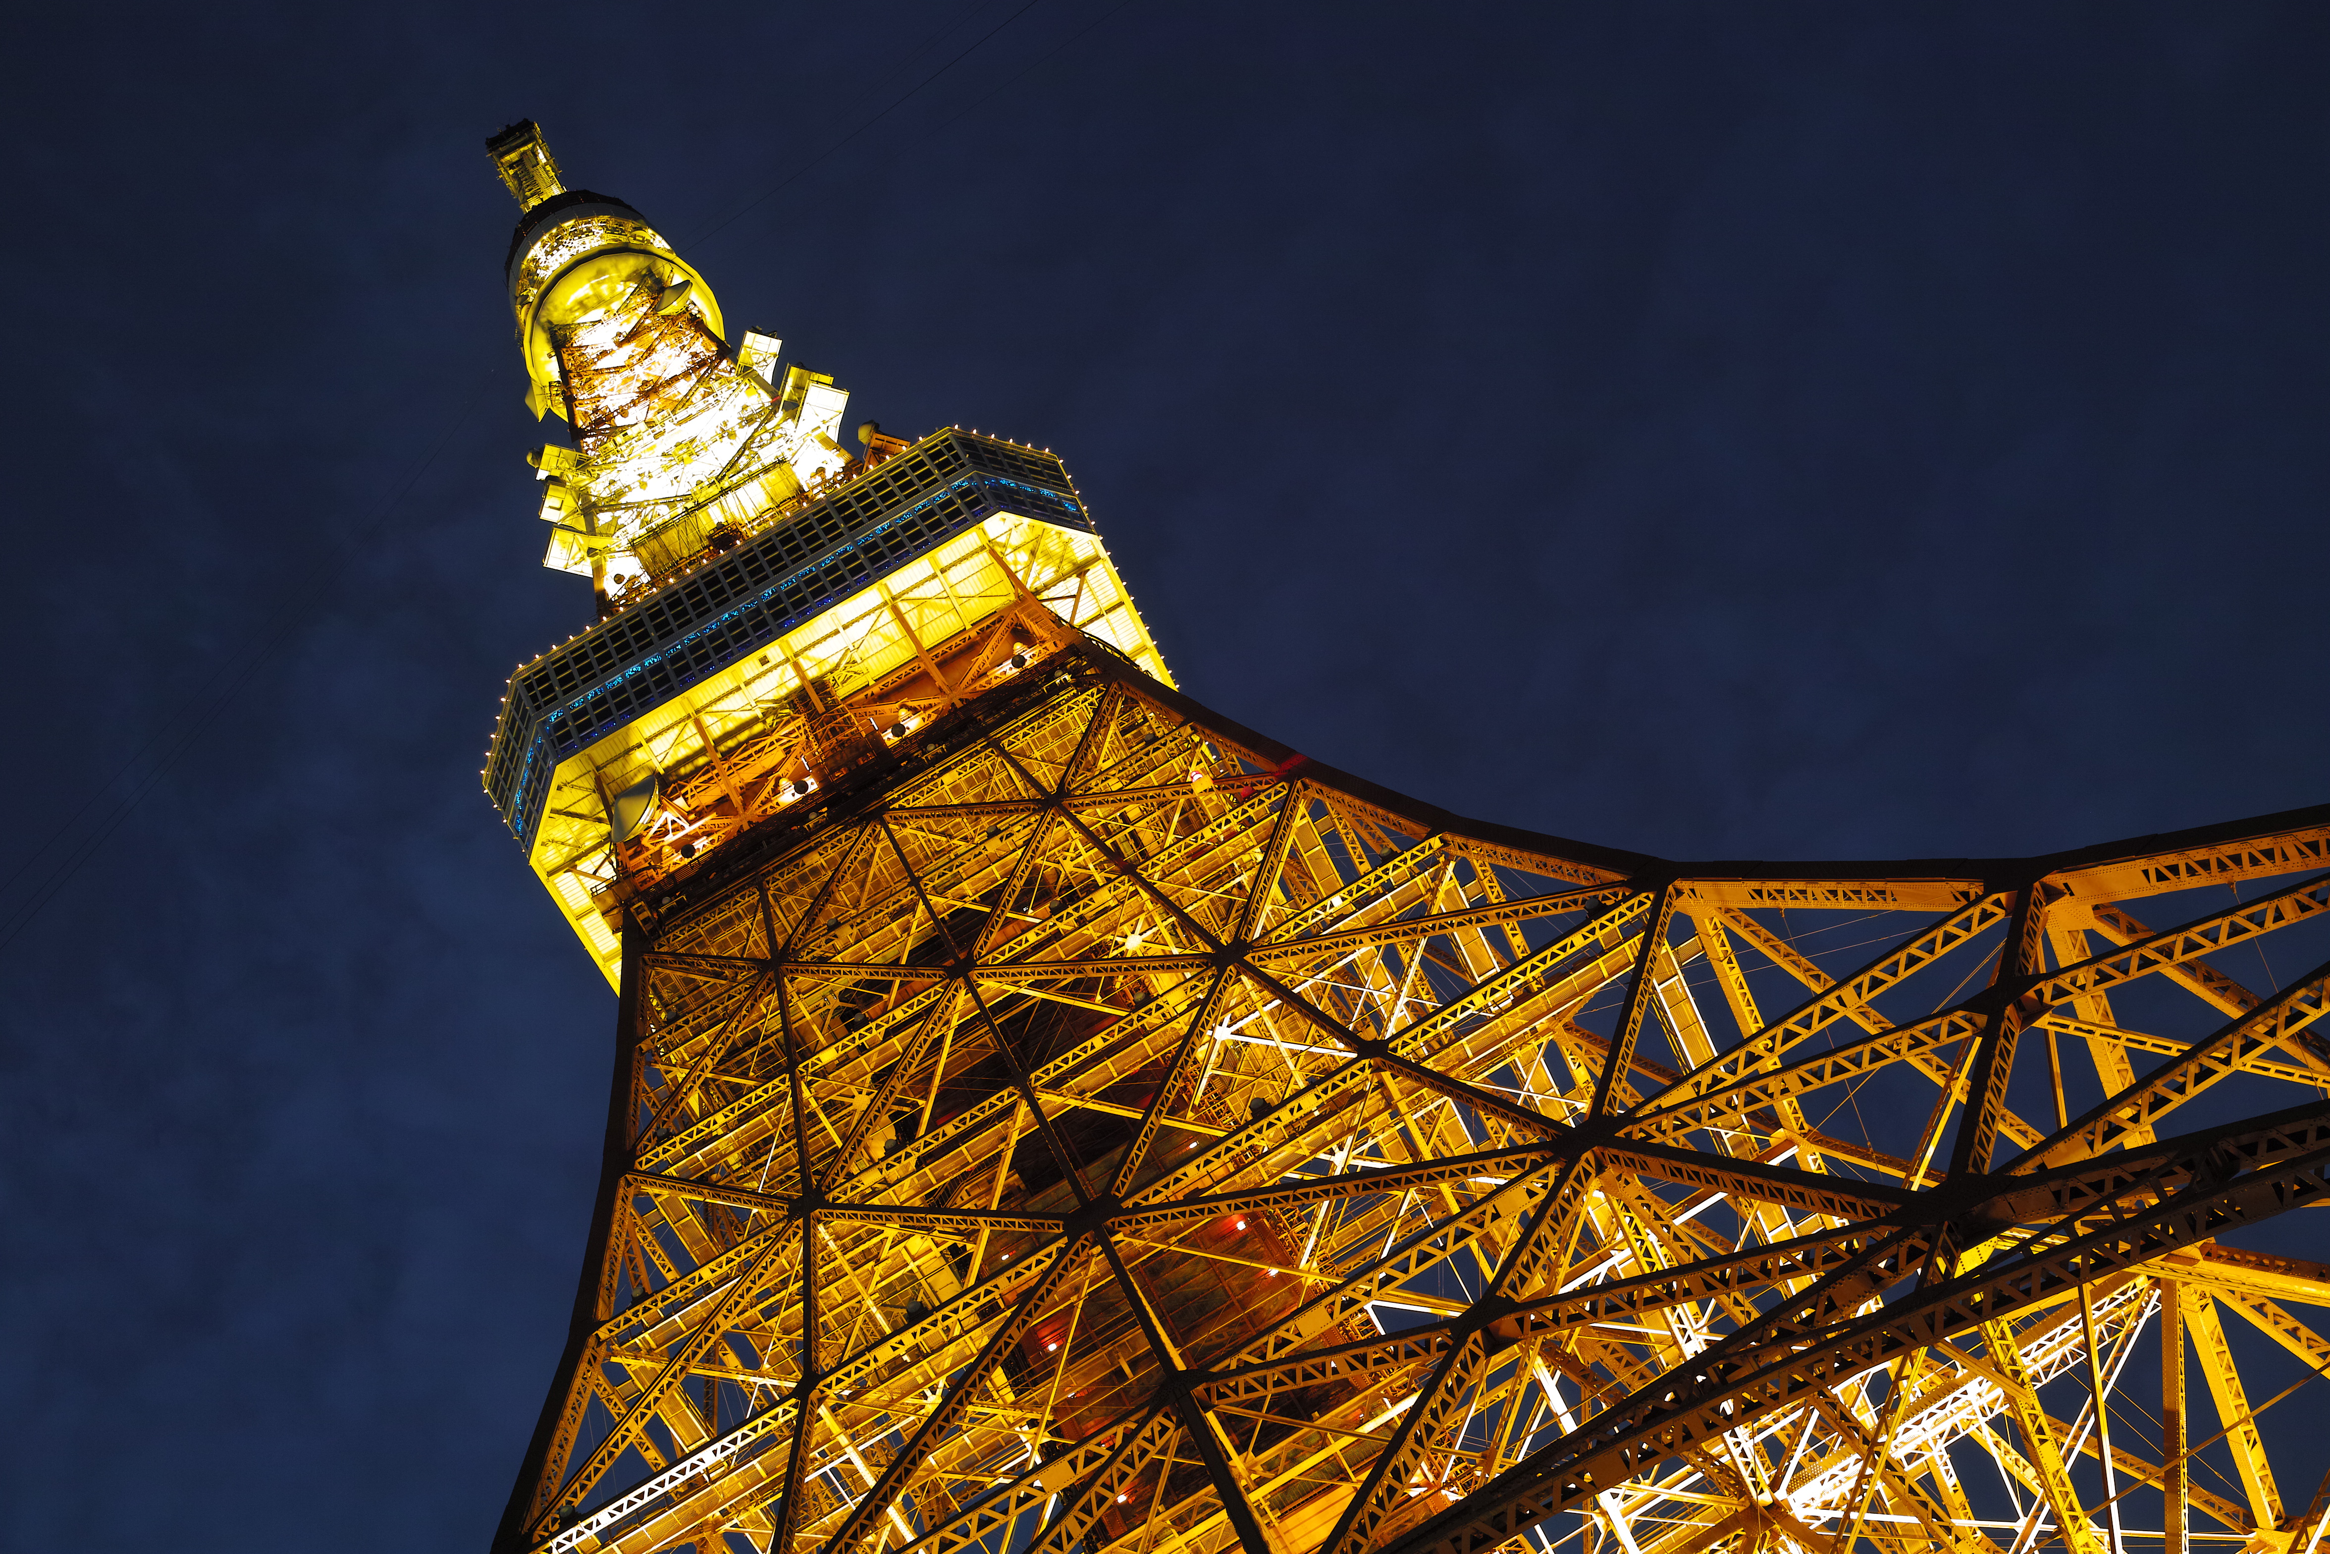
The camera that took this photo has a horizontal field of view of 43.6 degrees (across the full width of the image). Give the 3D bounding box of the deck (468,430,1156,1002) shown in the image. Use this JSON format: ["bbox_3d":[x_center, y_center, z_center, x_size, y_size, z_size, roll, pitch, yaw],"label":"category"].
[{"bbox_3d":[-12.580,3.310,141.280,31.490,9.730,31.490,-30,-60,-4],"label":"deck"}]

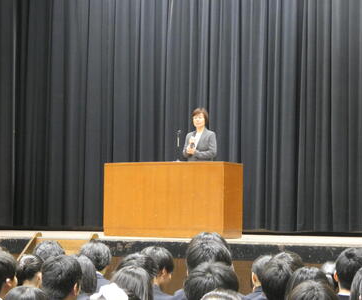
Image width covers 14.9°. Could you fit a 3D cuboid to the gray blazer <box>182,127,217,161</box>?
[{"bbox_3d":[0.252,0.013,18.668,0.460,0.620,0.290,-1,-3,25],"label":"gray blazer"}]

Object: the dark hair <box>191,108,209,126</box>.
[{"bbox_3d":[0.261,-0.439,18.715,0.210,0.240,0.230,0,-3,20],"label":"dark hair"}]

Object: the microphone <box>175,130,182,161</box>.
[{"bbox_3d":[-0.033,-0.038,18.330,0.080,0.439,0.120,-1,-3,28],"label":"microphone"}]

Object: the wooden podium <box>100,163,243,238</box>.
[{"bbox_3d":[-0.110,0.657,18.188,1.764,0.968,0.569,-1,-3,28],"label":"wooden podium"}]

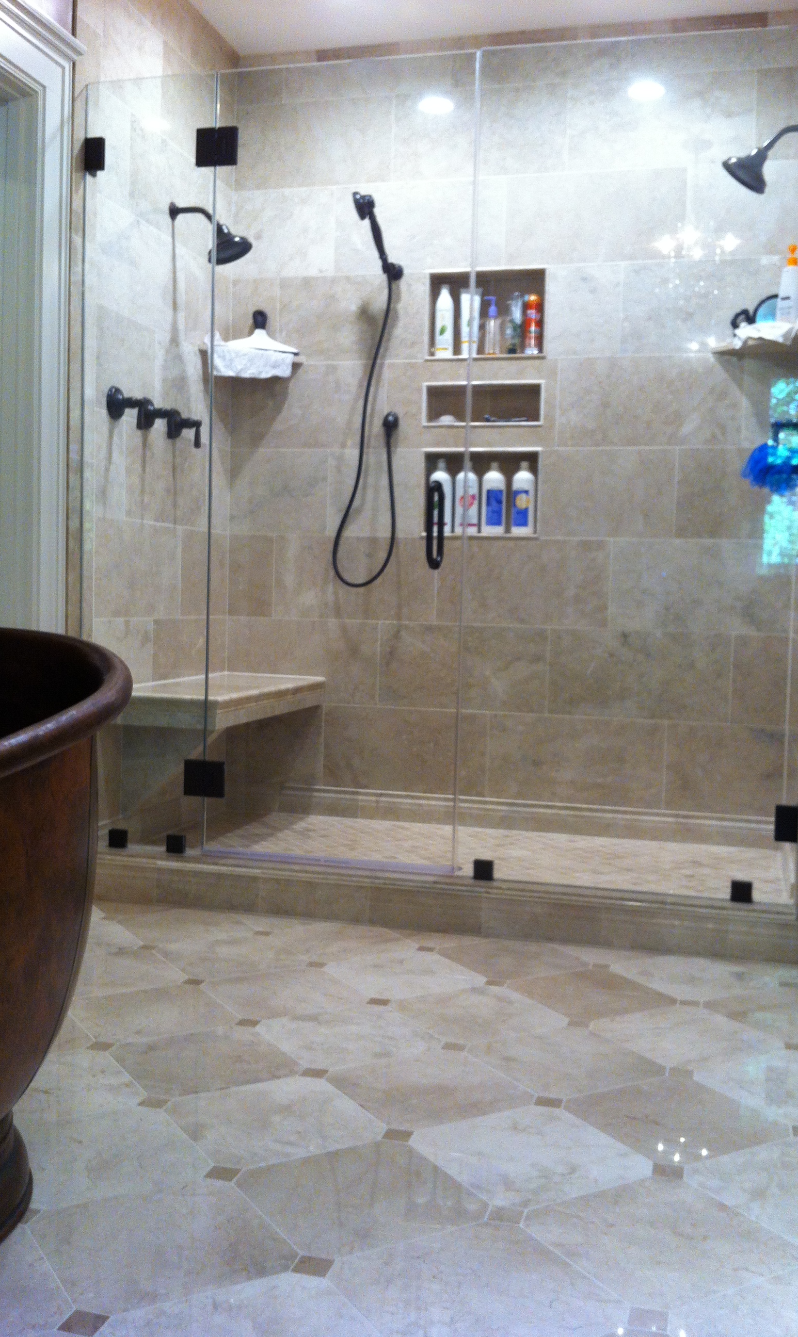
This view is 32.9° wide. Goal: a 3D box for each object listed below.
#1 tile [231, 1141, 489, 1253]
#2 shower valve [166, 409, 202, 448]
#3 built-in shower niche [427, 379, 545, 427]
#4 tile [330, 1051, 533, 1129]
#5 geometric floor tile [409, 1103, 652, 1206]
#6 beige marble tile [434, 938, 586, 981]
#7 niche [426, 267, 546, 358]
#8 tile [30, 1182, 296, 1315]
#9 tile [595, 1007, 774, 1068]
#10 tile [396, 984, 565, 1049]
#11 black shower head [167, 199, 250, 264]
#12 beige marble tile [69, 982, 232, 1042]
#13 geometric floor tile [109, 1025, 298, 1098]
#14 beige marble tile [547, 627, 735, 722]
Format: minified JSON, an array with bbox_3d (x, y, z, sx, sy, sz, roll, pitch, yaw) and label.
[{"bbox_3d":[-0.058,0.791,2.016,0.305,0.012,0.305,-1,5,-30],"label":"tile"},{"bbox_3d":[-0.697,-0.790,4.445,0.108,0.131,0.100,2,4,15],"label":"shower valve"},{"bbox_3d":[0.306,-0.924,4.743,0.425,0.149,0.100,2,4,15],"label":"built-in shower niche"},{"bbox_3d":[0.054,0.764,2.441,0.305,0.012,0.305,-1,5,-30],"label":"tile"},{"bbox_3d":[0.208,0.778,2.150,0.305,0.012,0.305,-1,4,-31],"label":"geometric floor tile"},{"bbox_3d":[0.276,0.709,3.287,0.305,0.010,0.305,-1,4,-30],"label":"beige marble tile"},{"bbox_3d":[0.308,-1.224,4.696,0.416,0.301,0.100,2,4,14],"label":"niche"},{"bbox_3d":[-0.319,0.784,1.836,0.305,0.012,0.305,-1,4,-31],"label":"tile"},{"bbox_3d":[0.584,0.752,2.749,0.305,0.010,0.305,-1,4,-30],"label":"tile"},{"bbox_3d":[0.164,0.735,2.856,0.305,0.012,0.305,-1,4,-31],"label":"tile"},{"bbox_3d":[-0.596,-1.388,4.302,0.275,0.209,0.140,2,4,15],"label":"black shower head"},{"bbox_3d":[-0.519,0.721,2.817,0.305,0.010,0.305,-1,4,-30],"label":"beige marble tile"},{"bbox_3d":[-0.366,0.743,2.547,0.305,0.010,0.305,-1,4,-30],"label":"geometric floor tile"},{"bbox_3d":[0.820,0.020,4.618,0.612,0.306,0.012,2,4,15],"label":"beige marble tile"}]

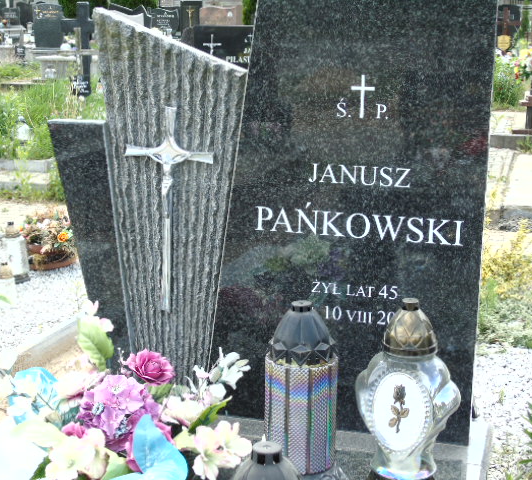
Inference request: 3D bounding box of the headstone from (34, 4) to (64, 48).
[{"bbox_3d":[-3.934,-3.853,18.000,0.485,0.800,0.100,2,15,6],"label":"headstone"}]

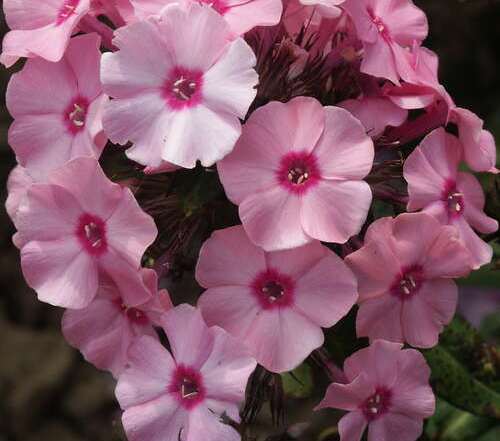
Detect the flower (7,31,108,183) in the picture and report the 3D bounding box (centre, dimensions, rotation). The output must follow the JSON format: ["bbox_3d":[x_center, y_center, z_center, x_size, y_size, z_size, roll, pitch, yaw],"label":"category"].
[{"bbox_3d":[-0.039,-0.023,0.790,0.030,0.030,0.012,18,8,38],"label":"flower"}]

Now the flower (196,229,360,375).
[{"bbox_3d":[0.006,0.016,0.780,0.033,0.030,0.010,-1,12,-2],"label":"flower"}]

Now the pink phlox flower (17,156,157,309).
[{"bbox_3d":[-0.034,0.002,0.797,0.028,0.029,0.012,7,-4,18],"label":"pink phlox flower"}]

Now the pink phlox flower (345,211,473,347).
[{"bbox_3d":[0.033,0.012,0.788,0.029,0.029,0.011,-9,15,-22],"label":"pink phlox flower"}]

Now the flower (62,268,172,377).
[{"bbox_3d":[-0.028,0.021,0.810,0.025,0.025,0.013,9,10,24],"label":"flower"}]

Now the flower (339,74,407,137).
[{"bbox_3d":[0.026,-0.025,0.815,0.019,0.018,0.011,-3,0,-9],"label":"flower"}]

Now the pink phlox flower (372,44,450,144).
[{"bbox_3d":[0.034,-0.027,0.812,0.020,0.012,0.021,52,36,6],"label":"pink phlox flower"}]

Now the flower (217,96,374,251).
[{"bbox_3d":[0.009,-0.010,0.776,0.032,0.032,0.010,-1,-3,-3],"label":"flower"}]

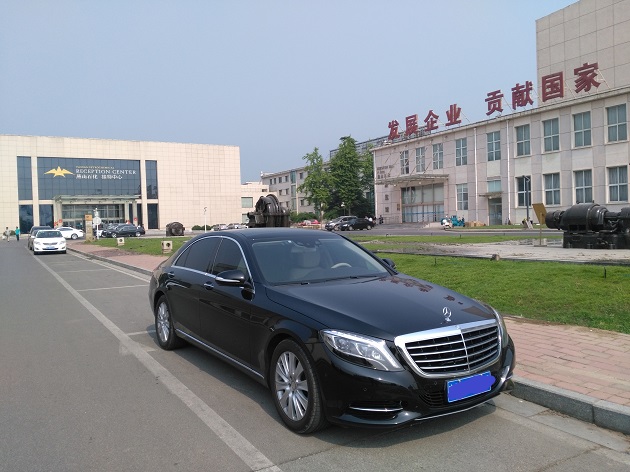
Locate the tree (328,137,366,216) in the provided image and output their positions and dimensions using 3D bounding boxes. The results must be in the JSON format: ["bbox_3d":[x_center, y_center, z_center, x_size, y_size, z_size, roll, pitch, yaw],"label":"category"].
[{"bbox_3d":[5.053,-8.269,78.000,5.800,14.000,5.800,-2,2,0],"label":"tree"}]

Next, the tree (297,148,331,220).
[{"bbox_3d":[0.261,-7.161,76.000,5.000,11.940,5.000,-2,2,0],"label":"tree"}]

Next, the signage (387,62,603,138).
[{"bbox_3d":[17.111,-13.843,55.970,0.350,2.360,29.280,-3,2,-29],"label":"signage"}]

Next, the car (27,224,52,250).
[{"bbox_3d":[-20.676,0.231,38.726,1.820,1.680,4.600,-3,2,-30],"label":"car"}]

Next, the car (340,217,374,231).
[{"bbox_3d":[5.490,-1.492,65.500,4.600,1.470,1.780,-3,2,-31],"label":"car"}]

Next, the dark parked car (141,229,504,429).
[{"bbox_3d":[-0.372,0.658,5.690,1.950,1.490,5.250,-3,2,-33],"label":"dark parked car"}]

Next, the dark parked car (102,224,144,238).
[{"bbox_3d":[-22.939,-0.592,61.500,4.850,1.480,1.840,-3,2,-32],"label":"dark parked car"}]

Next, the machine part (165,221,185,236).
[{"bbox_3d":[-16.126,-0.739,58.800,1.620,1.500,2.100,-3,2,-31],"label":"machine part"}]

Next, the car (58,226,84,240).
[{"bbox_3d":[-31.686,-0.289,64.000,4.750,1.460,1.820,-2,2,-28],"label":"car"}]

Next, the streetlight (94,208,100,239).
[{"bbox_3d":[-24.315,-1.354,57.000,0.650,3.600,0.500,-3,2,-31],"label":"streetlight"}]

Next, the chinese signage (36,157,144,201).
[{"bbox_3d":[-39.491,-10.113,90.207,16.610,7.180,0.300,-3,2,-30],"label":"chinese signage"}]

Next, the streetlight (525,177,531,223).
[{"bbox_3d":[17.103,-2.898,41.000,0.550,3.860,0.250,-3,2,-30],"label":"streetlight"}]

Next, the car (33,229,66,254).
[{"bbox_3d":[-17.173,0.393,32.729,1.770,1.480,4.540,-3,2,-30],"label":"car"}]

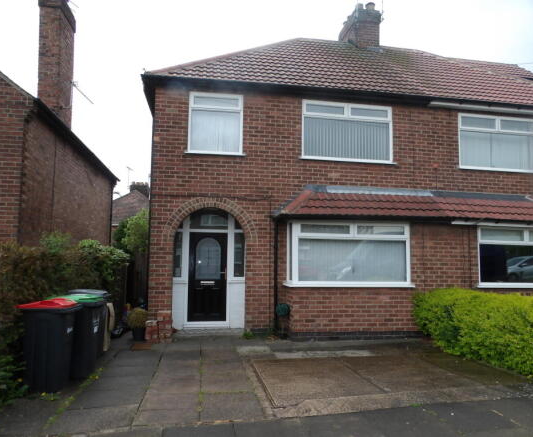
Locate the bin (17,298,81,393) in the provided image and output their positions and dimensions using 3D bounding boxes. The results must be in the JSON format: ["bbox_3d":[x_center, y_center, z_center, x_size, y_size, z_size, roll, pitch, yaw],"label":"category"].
[{"bbox_3d":[-2.628,1.488,4.876,0.630,1.060,0.530,1,-5,-2],"label":"bin"}]

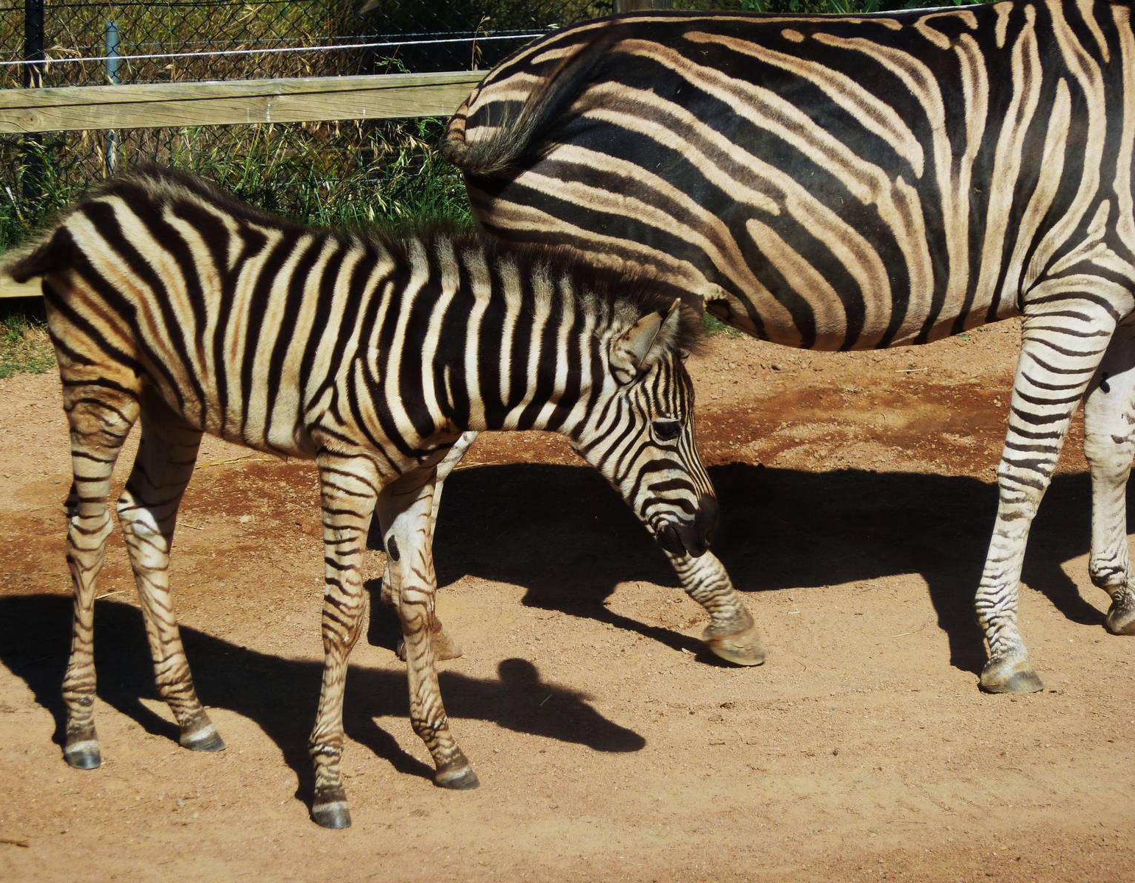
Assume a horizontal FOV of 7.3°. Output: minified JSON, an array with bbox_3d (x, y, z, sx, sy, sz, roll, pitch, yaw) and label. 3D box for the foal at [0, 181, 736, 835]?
[{"bbox_3d":[-0.354,0.086,13.823,1.204,0.971,0.320,8,18,25],"label":"foal"}]

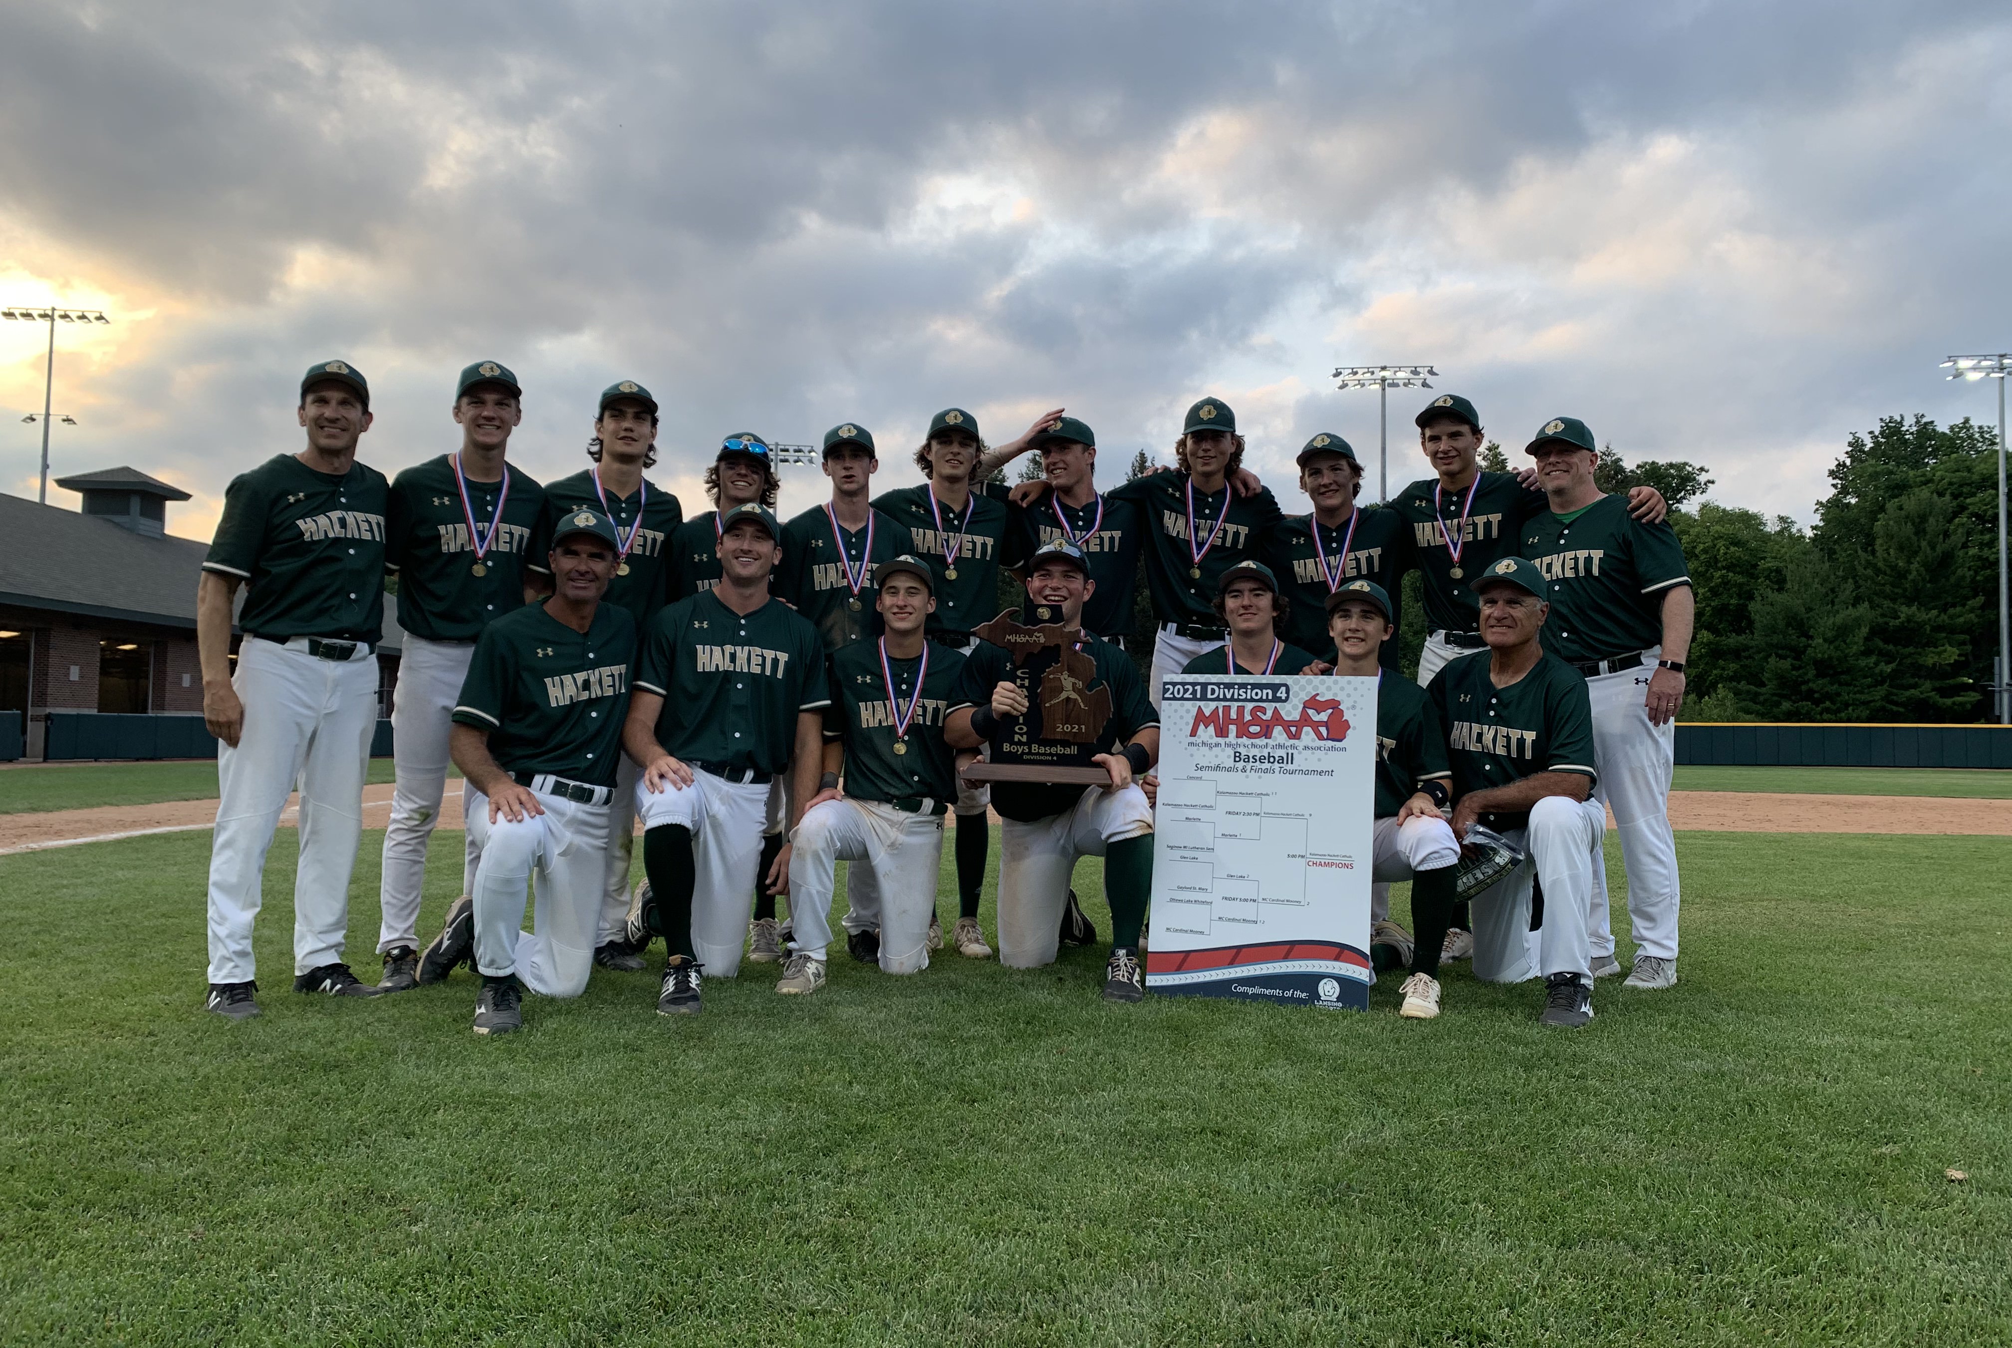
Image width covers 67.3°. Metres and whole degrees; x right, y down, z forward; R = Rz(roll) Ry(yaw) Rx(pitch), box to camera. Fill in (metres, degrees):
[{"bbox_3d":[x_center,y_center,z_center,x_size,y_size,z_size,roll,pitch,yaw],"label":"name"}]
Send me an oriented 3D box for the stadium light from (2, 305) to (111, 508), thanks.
[{"bbox_3d":[-50.380,-7.806,79.000,5.100,22.000,1.000,2,-3,-9],"label":"stadium light"}]

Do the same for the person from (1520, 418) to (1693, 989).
[{"bbox_3d":[1.929,0.084,4.863,0.580,1.770,0.400,-1,-3,30],"label":"person"}]

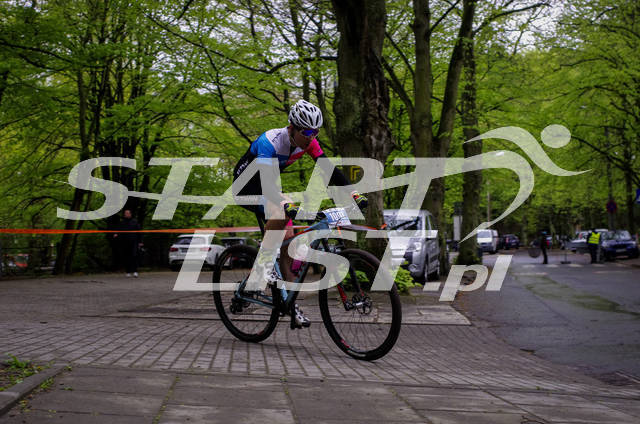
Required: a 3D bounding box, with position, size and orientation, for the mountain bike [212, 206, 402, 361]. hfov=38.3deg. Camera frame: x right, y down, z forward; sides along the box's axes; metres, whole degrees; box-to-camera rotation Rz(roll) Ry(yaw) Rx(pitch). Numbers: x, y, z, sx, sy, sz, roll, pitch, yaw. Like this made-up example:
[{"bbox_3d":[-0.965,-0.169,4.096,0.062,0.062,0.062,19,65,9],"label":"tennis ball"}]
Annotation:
[{"bbox_3d":[-0.160,0.463,6.420,1.830,1.030,0.720,-2,4,44],"label":"mountain bike"}]

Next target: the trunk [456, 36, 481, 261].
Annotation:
[{"bbox_3d":[5.800,-2.450,36.000,0.920,9.100,0.920,0,-2,0],"label":"trunk"}]

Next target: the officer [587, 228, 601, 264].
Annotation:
[{"bbox_3d":[13.646,1.720,46.000,0.600,1.770,0.380,0,-2,7],"label":"officer"}]

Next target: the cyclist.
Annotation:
[{"bbox_3d":[-0.175,0.020,6.360,0.850,1.580,0.720,-2,-3,44],"label":"cyclist"}]

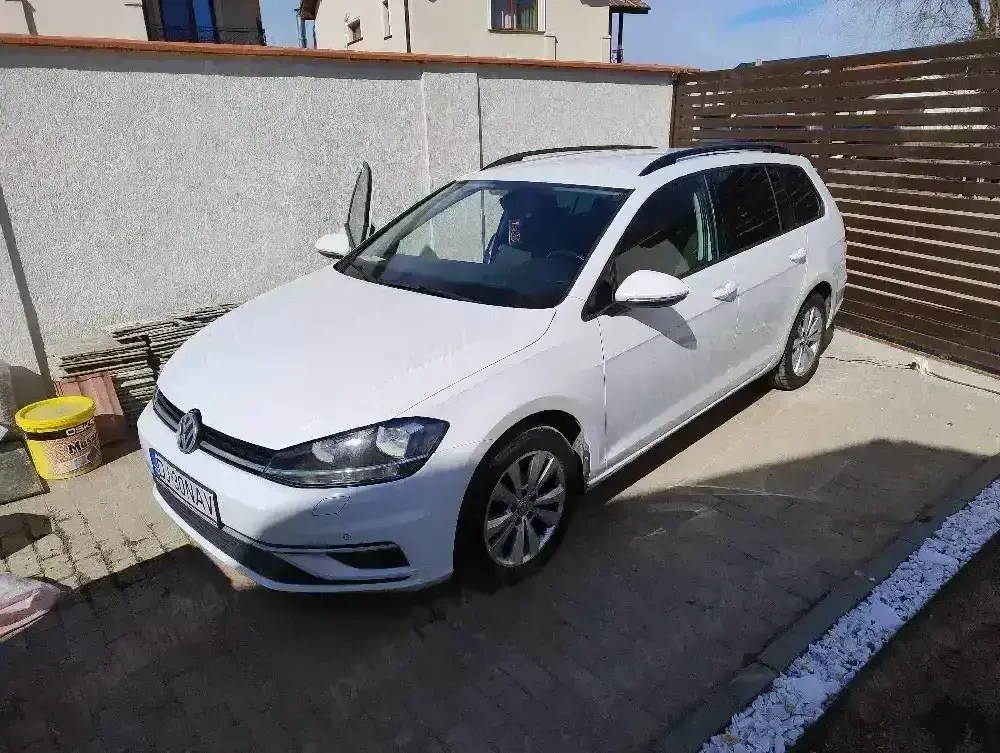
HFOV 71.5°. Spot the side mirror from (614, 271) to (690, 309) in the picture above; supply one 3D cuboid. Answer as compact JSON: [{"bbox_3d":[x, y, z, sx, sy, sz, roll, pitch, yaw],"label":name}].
[{"bbox_3d":[0.597,-0.347,2.721,0.255,0.145,0.150,8,22,27],"label":"side mirror"}]

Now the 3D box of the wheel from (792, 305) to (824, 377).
[{"bbox_3d":[1.850,-0.231,4.362,0.170,0.438,0.438,16,26,41],"label":"wheel"}]

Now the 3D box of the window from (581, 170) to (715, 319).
[{"bbox_3d":[0.647,-0.593,2.951,1.200,0.460,0.090,-21,3,-42],"label":"window"}]

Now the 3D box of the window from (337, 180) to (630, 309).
[{"bbox_3d":[-0.110,-0.676,3.239,1.470,0.110,0.880,16,54,41],"label":"window"}]

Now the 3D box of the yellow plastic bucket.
[{"bbox_3d":[-2.296,0.329,3.650,0.345,0.340,0.345,-2,19,1],"label":"yellow plastic bucket"}]

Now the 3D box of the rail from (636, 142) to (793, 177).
[{"bbox_3d":[1.246,-1.192,3.742,0.080,0.110,1.760,16,26,41],"label":"rail"}]

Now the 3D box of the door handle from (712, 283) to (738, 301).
[{"bbox_3d":[1.049,-0.393,3.257,0.055,0.062,0.210,16,26,41],"label":"door handle"}]

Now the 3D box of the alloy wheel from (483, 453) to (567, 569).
[{"bbox_3d":[0.041,0.467,2.587,0.170,0.438,0.438,16,26,41],"label":"alloy wheel"}]

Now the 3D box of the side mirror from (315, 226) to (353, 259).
[{"bbox_3d":[-0.962,-0.741,3.948,0.245,0.145,0.150,2,20,11],"label":"side mirror"}]

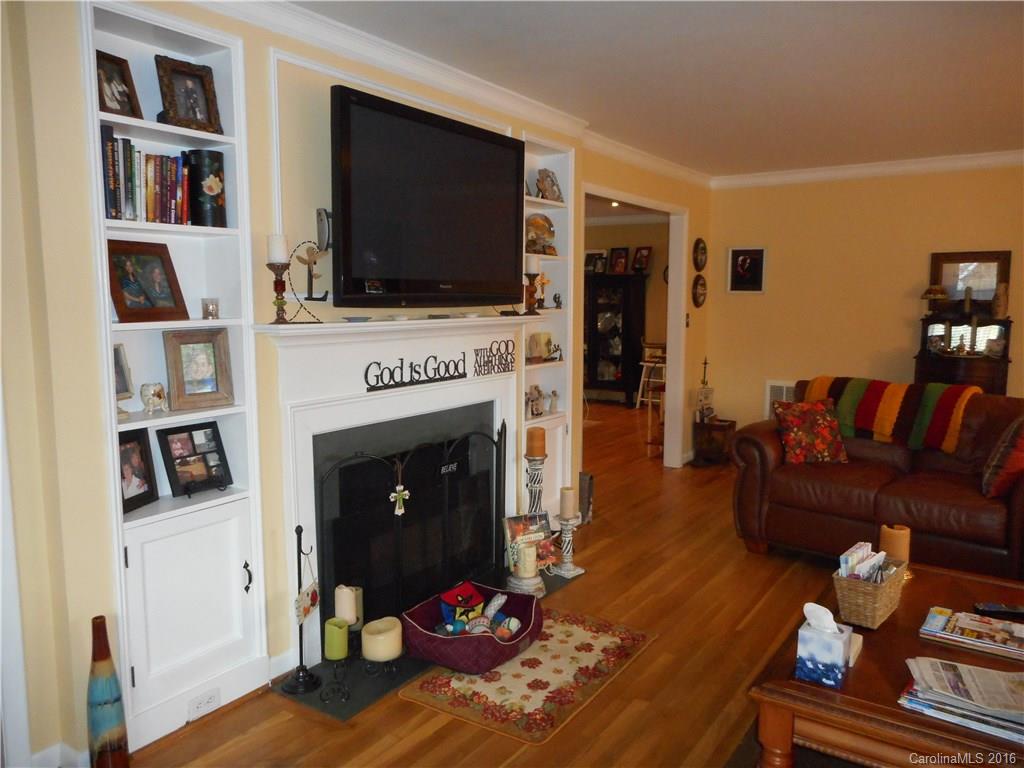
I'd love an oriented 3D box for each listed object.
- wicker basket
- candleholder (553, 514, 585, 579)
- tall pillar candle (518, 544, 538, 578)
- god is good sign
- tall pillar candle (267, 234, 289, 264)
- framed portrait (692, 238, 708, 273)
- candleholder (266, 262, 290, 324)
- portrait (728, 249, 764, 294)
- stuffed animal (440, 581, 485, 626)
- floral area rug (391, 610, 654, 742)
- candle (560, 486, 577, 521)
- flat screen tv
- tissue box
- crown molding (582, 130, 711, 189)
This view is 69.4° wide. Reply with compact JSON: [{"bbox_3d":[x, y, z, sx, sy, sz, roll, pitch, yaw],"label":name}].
[{"bbox_3d":[1.121,0.645,2.301,0.128,0.142,0.258,6,9,40],"label":"wicker basket"},{"bbox_3d":[0.296,0.839,3.868,0.130,0.288,0.130,6,9,44],"label":"candleholder"},{"bbox_3d":[0.077,0.856,3.575,0.083,0.150,0.083,4,8,34],"label":"tall pillar candle"},{"bbox_3d":[-0.287,-0.097,3.423,0.025,0.163,1.070,4,8,34],"label":"god is good sign"},{"bbox_3d":[-0.815,-0.465,2.574,0.074,0.105,0.074,5,8,35],"label":"tall pillar candle"},{"bbox_3d":[1.611,-1.101,6.328,0.030,0.289,0.260,5,8,35],"label":"framed portrait"},{"bbox_3d":[-0.817,-0.316,2.590,0.082,0.210,0.082,5,8,35],"label":"candleholder"},{"bbox_3d":[2.015,-0.976,6.363,0.305,0.375,0.025,4,8,34],"label":"portrait"},{"bbox_3d":[-0.209,0.945,3.155,0.155,0.160,0.140,-3,7,-25],"label":"stuffed animal"},{"bbox_3d":[0.108,1.087,2.907,0.602,0.010,0.955,4,8,34],"label":"floral area rug"},{"bbox_3d":[0.295,0.623,3.843,0.079,0.150,0.079,4,8,34],"label":"candle"},{"bbox_3d":[-0.312,-0.740,3.212,0.080,0.792,1.190,5,8,35],"label":"flat screen tv"},{"bbox_3d":[0.822,0.704,1.944,0.108,0.125,0.106,4,8,34],"label":"tissue box"},{"bbox_3d":[1.090,-1.622,5.480,0.062,0.065,2.399,5,8,35],"label":"crown molding"}]

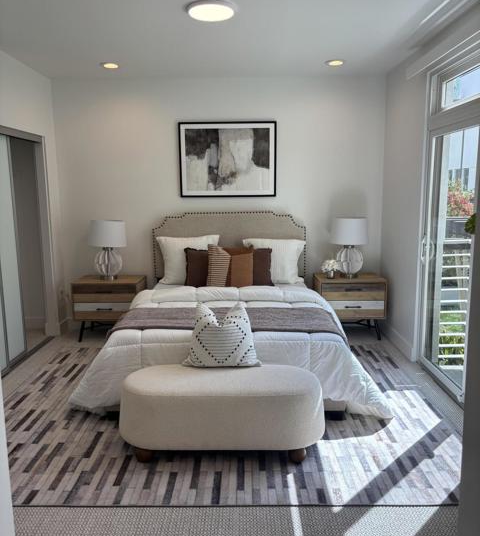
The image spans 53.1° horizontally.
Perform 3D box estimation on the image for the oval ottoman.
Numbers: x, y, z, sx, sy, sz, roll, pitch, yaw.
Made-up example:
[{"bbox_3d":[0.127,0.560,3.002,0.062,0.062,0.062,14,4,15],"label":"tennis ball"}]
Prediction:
[{"bbox_3d":[-0.105,0.873,2.901,1.235,0.440,0.490,-1,9,0],"label":"oval ottoman"}]

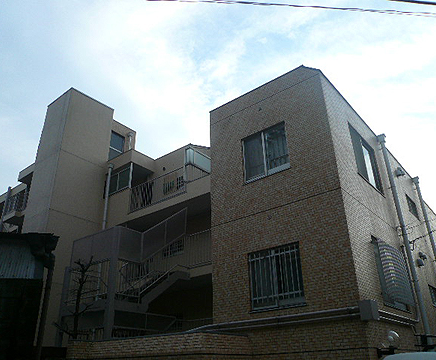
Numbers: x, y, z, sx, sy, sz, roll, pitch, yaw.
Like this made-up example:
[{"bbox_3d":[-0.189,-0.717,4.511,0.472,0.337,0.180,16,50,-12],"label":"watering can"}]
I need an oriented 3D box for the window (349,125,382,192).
[{"bbox_3d":[3.563,-0.441,9.380,0.120,1.336,1.706,-21,-32,34],"label":"window"}]

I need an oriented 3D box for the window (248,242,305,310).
[{"bbox_3d":[1.114,1.899,7.550,1.216,1.176,0.130,-21,-32,34],"label":"window"}]

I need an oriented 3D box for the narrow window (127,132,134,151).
[{"bbox_3d":[-4.630,-2.086,20.550,0.145,1.125,0.399,-21,-32,34],"label":"narrow window"}]

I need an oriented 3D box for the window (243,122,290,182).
[{"bbox_3d":[1.076,-0.577,8.766,1.220,1.176,0.120,-21,-32,34],"label":"window"}]

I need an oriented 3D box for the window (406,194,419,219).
[{"bbox_3d":[6.045,0.867,12.118,0.110,0.566,0.951,-21,-32,34],"label":"window"}]

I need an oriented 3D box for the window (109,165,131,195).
[{"bbox_3d":[-4.458,0.017,17.333,1.474,1.125,0.120,-21,-32,34],"label":"window"}]

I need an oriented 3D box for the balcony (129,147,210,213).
[{"bbox_3d":[-1.585,0.334,15.489,4.610,1.706,1.365,-21,-32,34],"label":"balcony"}]

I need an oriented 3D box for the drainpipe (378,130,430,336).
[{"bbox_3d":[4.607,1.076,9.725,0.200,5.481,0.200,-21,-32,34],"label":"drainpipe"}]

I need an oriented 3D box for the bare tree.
[{"bbox_3d":[-4.632,4.058,12.725,1.160,3.122,1.100,-21,-32,34],"label":"bare tree"}]

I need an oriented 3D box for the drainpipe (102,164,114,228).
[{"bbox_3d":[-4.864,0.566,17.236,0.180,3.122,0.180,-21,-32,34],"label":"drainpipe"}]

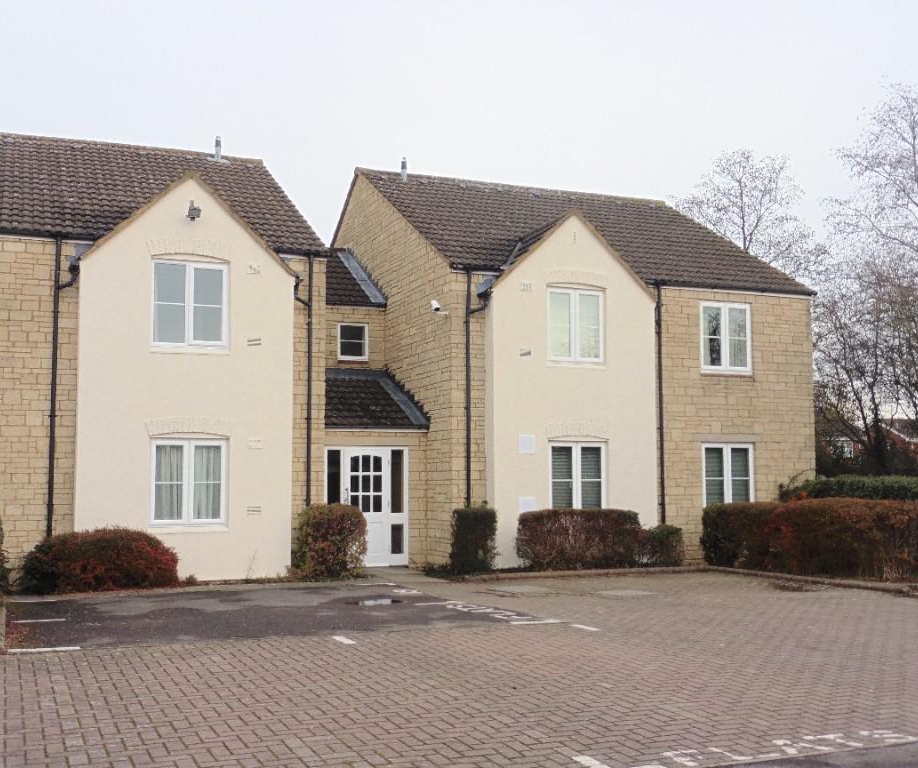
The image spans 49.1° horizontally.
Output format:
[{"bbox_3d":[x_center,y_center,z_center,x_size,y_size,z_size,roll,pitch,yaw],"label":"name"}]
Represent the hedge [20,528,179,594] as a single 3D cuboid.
[{"bbox_3d":[-4.889,2.396,13.864,2.030,0.870,0.950,2,-5,-22],"label":"hedge"}]

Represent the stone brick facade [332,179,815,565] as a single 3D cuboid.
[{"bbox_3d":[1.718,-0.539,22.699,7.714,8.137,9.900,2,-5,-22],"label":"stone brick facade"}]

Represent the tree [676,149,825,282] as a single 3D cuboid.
[{"bbox_3d":[9.578,-1.706,33.506,5.000,12.200,5.000,2,-5,-22],"label":"tree"}]

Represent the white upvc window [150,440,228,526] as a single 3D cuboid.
[{"bbox_3d":[-3.988,1.457,14.904,1.101,1.283,0.100,2,-5,-22],"label":"white upvc window"}]

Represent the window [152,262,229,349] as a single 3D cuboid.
[{"bbox_3d":[-4.020,-1.200,15.116,1.097,1.296,0.100,2,-5,-22],"label":"window"}]

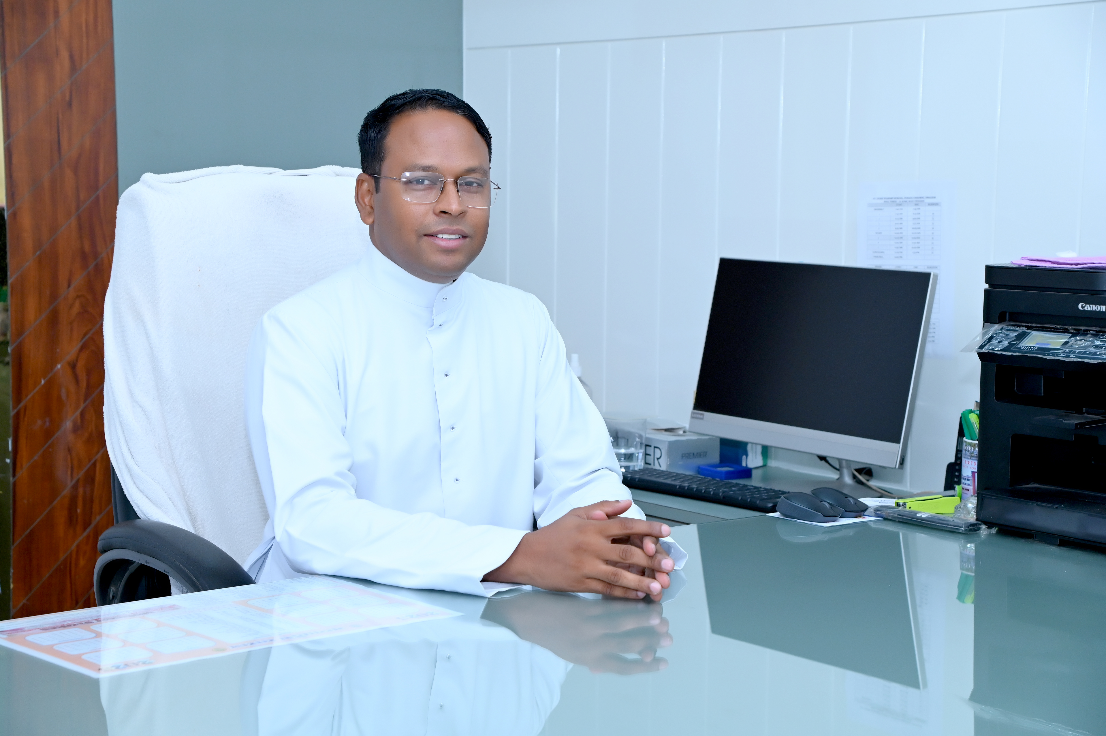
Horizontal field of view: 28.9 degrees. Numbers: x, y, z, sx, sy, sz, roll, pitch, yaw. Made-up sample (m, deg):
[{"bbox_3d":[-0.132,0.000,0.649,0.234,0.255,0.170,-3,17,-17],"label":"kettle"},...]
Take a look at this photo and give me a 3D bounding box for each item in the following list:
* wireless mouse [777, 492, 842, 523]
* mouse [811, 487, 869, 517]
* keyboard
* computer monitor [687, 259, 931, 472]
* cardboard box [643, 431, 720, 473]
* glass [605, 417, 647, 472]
[{"bbox_3d":[0.360,0.196,3.044,0.058,0.036,0.096,-4,7,-43],"label":"wireless mouse"},{"bbox_3d":[0.402,0.193,3.084,0.096,0.036,0.058,5,7,42],"label":"mouse"},{"bbox_3d":[0.267,0.200,3.595,0.118,0.021,0.390,-4,7,-41],"label":"keyboard"},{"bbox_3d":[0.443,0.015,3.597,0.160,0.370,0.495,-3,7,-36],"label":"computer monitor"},{"bbox_3d":[0.201,0.147,3.938,0.112,0.058,0.210,-2,6,-30],"label":"cardboard box"},{"bbox_3d":[0.127,0.138,3.854,0.082,0.090,0.082,1,5,0],"label":"glass"}]

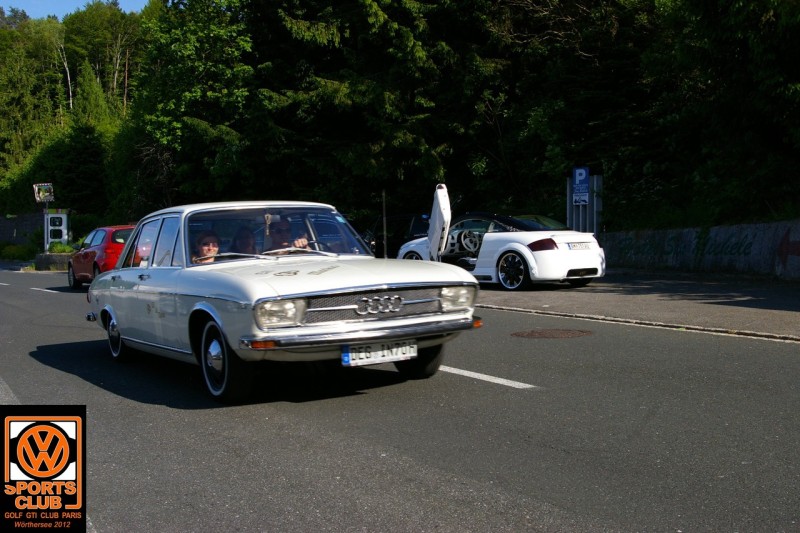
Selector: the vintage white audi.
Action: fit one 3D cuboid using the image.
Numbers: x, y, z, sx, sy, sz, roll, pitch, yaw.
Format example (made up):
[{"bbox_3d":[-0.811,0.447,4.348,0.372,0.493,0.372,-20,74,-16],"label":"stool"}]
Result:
[{"bbox_3d":[-1.278,0.137,7.714,1.730,1.410,4.600,-3,2,-30],"label":"vintage white audi"}]

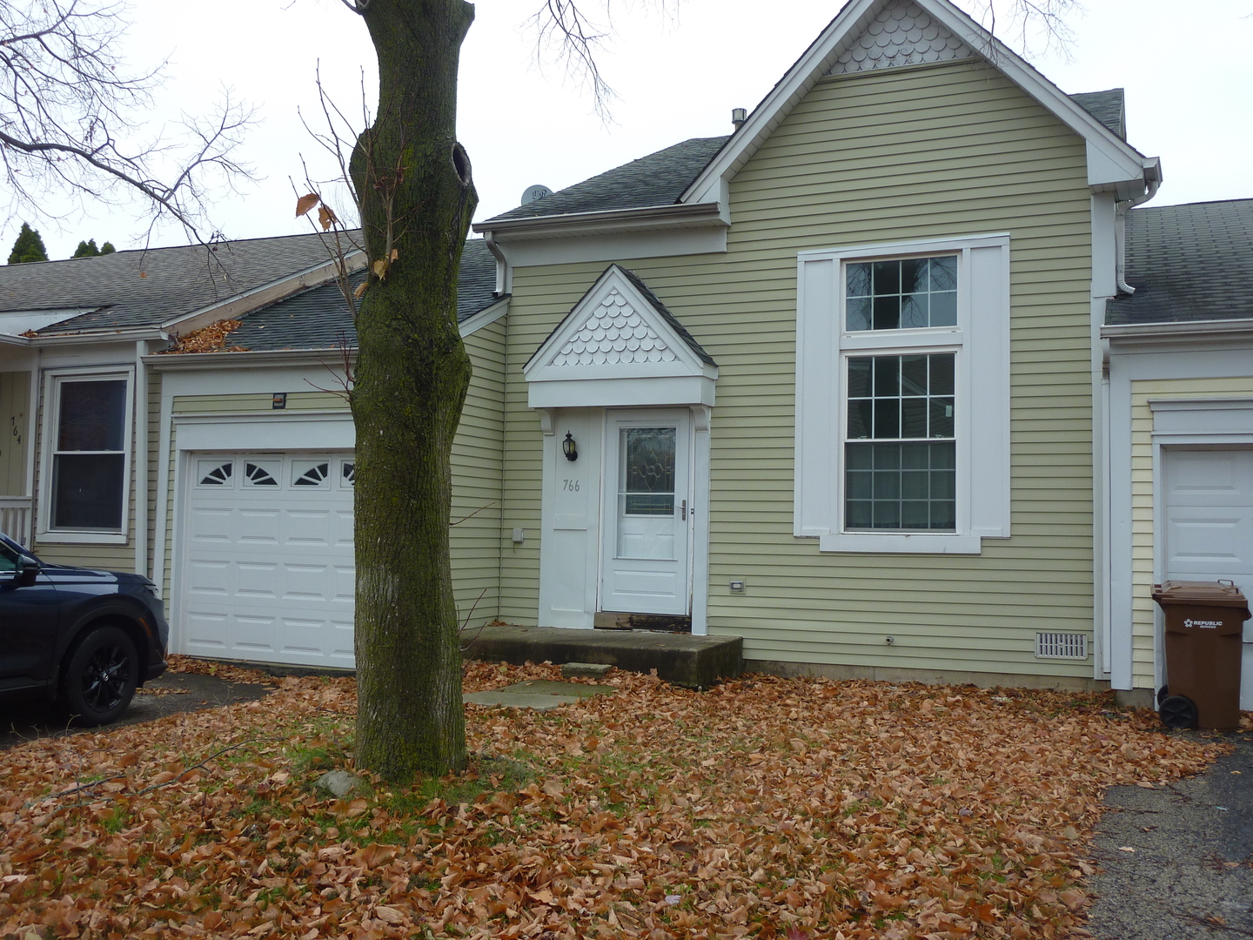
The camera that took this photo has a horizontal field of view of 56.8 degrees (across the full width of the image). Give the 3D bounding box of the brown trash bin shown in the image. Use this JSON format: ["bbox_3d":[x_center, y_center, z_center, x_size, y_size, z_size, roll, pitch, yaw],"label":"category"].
[{"bbox_3d":[4.306,1.363,8.673,0.695,1.045,0.660,0,-3,23],"label":"brown trash bin"}]

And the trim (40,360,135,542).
[{"bbox_3d":[-5.793,-0.155,12.393,1.300,1.870,0.100,0,-3,23],"label":"trim"}]

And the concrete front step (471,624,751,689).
[{"bbox_3d":[-0.398,1.716,10.850,2.680,0.320,1.510,0,-3,23],"label":"concrete front step"}]

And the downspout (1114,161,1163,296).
[{"bbox_3d":[4.415,-2.051,10.001,0.370,1.090,0.110,0,-3,23],"label":"downspout"}]

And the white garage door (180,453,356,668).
[{"bbox_3d":[-3.405,0.849,11.507,2.420,2.120,0.080,0,-3,23],"label":"white garage door"}]

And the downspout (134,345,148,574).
[{"bbox_3d":[-4.988,0.218,11.879,0.110,3.110,0.110,0,-3,23],"label":"downspout"}]

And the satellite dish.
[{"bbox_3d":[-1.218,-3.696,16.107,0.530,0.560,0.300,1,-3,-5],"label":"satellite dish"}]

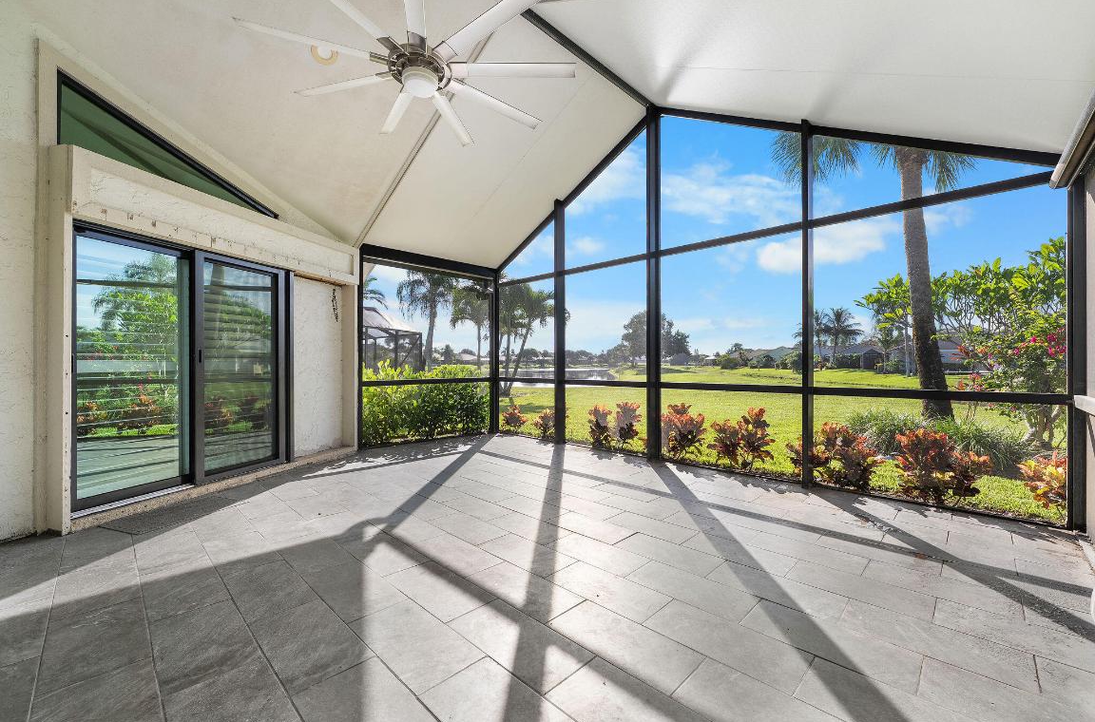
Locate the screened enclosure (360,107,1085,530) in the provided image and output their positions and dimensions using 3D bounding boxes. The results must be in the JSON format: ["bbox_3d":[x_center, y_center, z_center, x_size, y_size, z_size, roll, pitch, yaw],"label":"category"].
[{"bbox_3d":[0.625,-0.909,4.145,6.052,4.126,2.267,0,0,44],"label":"screened enclosure"}]

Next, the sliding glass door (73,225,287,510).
[{"bbox_3d":[-3.203,0.059,3.903,0.130,2.139,1.838,0,0,17],"label":"sliding glass door"}]

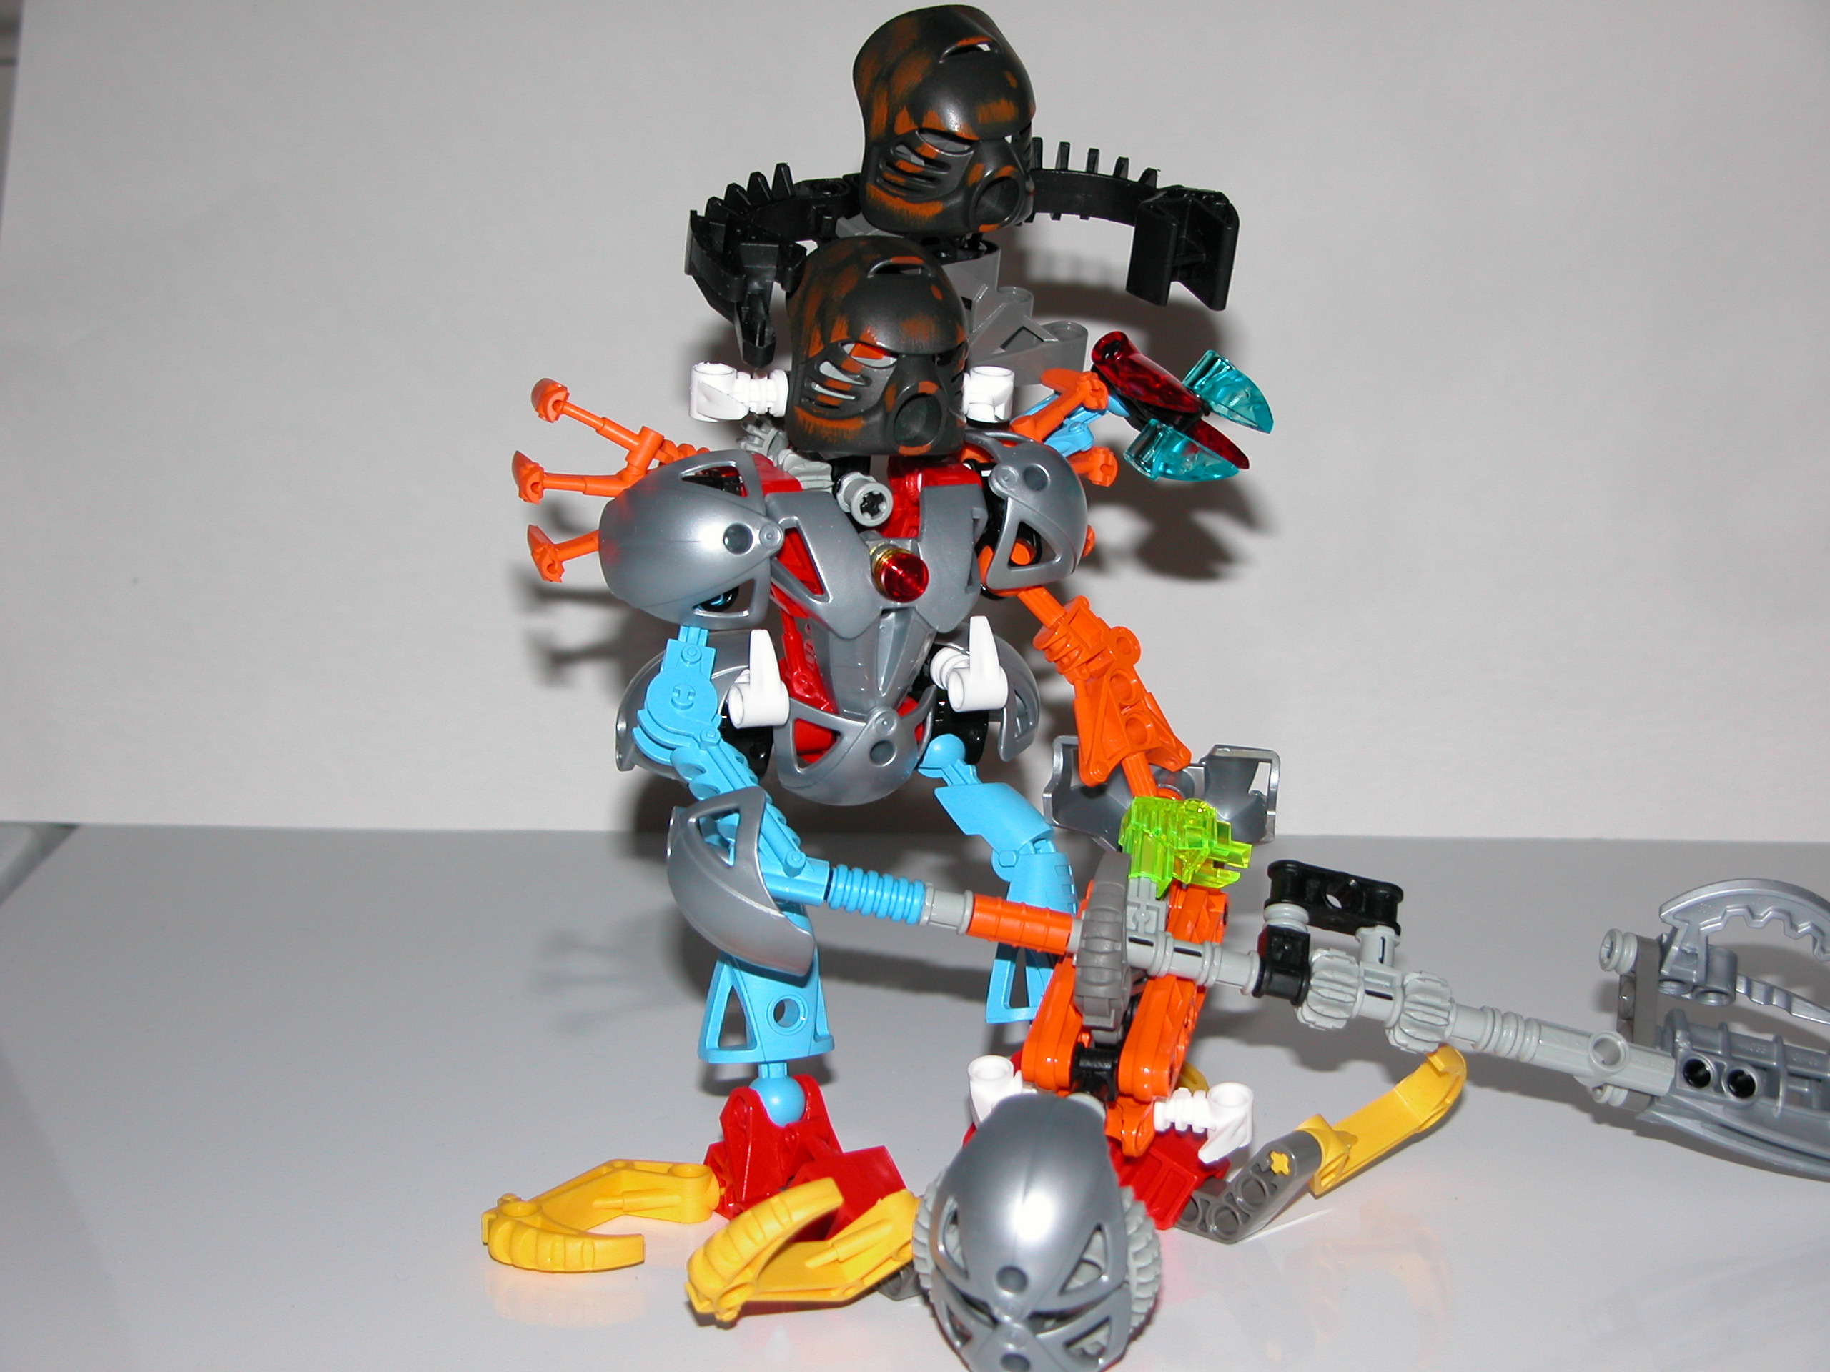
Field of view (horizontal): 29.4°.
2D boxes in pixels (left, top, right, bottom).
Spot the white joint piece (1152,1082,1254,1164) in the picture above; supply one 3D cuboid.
[{"bbox_3d":[0.047,0.072,0.568,0.018,0.009,0.015,6,27,0],"label":"white joint piece"}]

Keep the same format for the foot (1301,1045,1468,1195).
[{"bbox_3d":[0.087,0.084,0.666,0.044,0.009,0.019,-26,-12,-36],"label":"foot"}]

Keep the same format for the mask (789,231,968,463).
[{"bbox_3d":[-0.006,-0.057,0.590,0.029,0.036,0.025,-5,25,-19],"label":"mask"}]

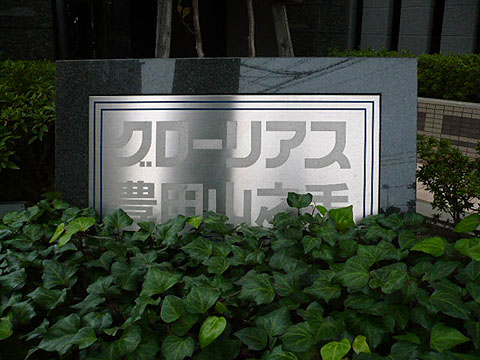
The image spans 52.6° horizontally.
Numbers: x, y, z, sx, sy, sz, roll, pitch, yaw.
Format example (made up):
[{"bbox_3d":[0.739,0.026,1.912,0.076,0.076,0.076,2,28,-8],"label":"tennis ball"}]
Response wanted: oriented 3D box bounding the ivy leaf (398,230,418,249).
[{"bbox_3d":[0.583,0.206,1.680,0.065,0.020,0.068,7,53,5],"label":"ivy leaf"}]

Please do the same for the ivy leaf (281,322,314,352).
[{"bbox_3d":[0.132,0.364,1.122,0.076,0.022,0.074,0,42,0],"label":"ivy leaf"}]

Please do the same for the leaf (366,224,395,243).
[{"bbox_3d":[0.380,0.145,1.323,0.080,0.016,0.080,-10,32,-16],"label":"leaf"}]

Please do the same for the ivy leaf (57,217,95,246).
[{"bbox_3d":[-0.525,0.163,1.551,0.141,0.030,0.068,-40,49,-25],"label":"ivy leaf"}]

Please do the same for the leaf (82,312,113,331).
[{"bbox_3d":[-0.342,0.346,1.170,0.068,0.028,0.072,-7,31,-12],"label":"leaf"}]

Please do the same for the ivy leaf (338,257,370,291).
[{"bbox_3d":[0.337,0.276,1.430,0.090,0.096,0.025,-1,-27,6],"label":"ivy leaf"}]

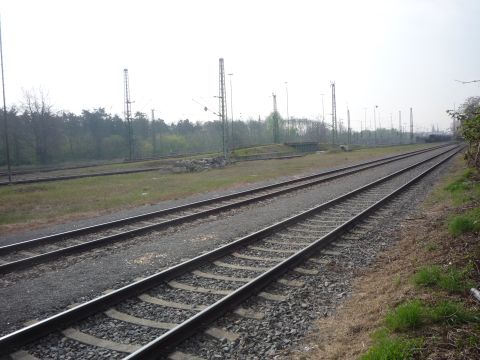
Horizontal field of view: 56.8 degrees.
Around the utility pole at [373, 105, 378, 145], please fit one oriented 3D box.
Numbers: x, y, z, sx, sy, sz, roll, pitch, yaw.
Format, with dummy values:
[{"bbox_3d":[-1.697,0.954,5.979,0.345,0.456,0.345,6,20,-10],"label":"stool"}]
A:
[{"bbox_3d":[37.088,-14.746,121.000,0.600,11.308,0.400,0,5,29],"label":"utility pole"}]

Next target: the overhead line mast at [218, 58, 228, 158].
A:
[{"bbox_3d":[-1.805,-7.992,51.000,0.750,11.739,0.750,0,5,29],"label":"overhead line mast"}]

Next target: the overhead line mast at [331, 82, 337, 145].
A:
[{"bbox_3d":[18.795,-12.900,89.000,0.700,12.941,0.700,0,5,29],"label":"overhead line mast"}]

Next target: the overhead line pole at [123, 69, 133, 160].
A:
[{"bbox_3d":[-13.821,-8.011,55.000,0.700,11.318,0.700,0,5,29],"label":"overhead line pole"}]

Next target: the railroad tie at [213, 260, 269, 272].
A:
[{"bbox_3d":[0.126,1.560,7.624,2.500,0.200,0.260,0,5,29],"label":"railroad tie"}]

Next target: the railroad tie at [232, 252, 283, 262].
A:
[{"bbox_3d":[0.427,1.505,8.162,2.500,0.200,0.260,0,5,29],"label":"railroad tie"}]

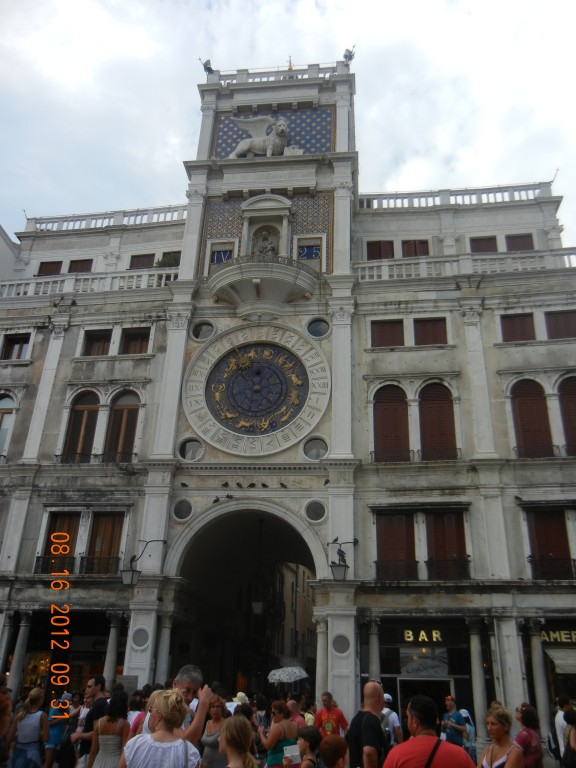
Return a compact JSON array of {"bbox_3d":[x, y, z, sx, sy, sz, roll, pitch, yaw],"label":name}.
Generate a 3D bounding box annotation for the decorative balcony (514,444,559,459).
[{"bbox_3d":[6.936,1.906,18.597,1.250,0.370,0.250,-2,-26,8],"label":"decorative balcony"}]

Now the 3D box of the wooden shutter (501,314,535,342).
[{"bbox_3d":[7.148,-1.739,20.614,0.988,1.001,0.100,-2,-26,8],"label":"wooden shutter"}]

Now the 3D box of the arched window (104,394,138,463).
[{"bbox_3d":[-5.293,1.322,21.284,0.992,2.470,0.140,-2,-26,8],"label":"arched window"}]

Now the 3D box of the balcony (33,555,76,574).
[{"bbox_3d":[-6.999,5.446,20.035,1.249,0.560,0.250,-2,-25,8],"label":"balcony"}]

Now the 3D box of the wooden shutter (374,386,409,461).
[{"bbox_3d":[3.175,1.208,20.610,1.013,2.559,0.100,-2,-25,8],"label":"wooden shutter"}]

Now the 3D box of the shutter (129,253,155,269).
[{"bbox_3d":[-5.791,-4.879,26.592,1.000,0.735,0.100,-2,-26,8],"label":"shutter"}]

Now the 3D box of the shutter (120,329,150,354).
[{"bbox_3d":[-5.189,-1.449,22.621,0.994,1.015,0.120,-2,-26,8],"label":"shutter"}]

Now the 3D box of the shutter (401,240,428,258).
[{"bbox_3d":[4.789,-5.005,24.888,0.977,0.898,0.100,-2,-26,8],"label":"shutter"}]

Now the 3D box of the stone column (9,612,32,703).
[{"bbox_3d":[-7.210,7.529,17.658,0.420,2.870,0.420,-2,-25,9],"label":"stone column"}]

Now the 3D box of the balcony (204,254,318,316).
[{"bbox_3d":[-0.855,-2.995,20.710,3.650,1.850,1.150,-2,-25,9],"label":"balcony"}]

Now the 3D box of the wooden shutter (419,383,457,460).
[{"bbox_3d":[4.574,1.151,20.417,1.066,2.568,0.100,-2,-25,8],"label":"wooden shutter"}]

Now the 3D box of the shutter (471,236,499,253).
[{"bbox_3d":[7.182,-5.068,24.347,0.950,0.770,0.100,-2,-25,9],"label":"shutter"}]

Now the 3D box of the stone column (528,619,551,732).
[{"bbox_3d":[6.534,7.581,17.175,0.434,2.959,0.420,-2,-25,8],"label":"stone column"}]

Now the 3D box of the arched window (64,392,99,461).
[{"bbox_3d":[-6.755,1.410,22.076,1.080,2.572,0.100,-2,-25,8],"label":"arched window"}]

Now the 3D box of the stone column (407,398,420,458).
[{"bbox_3d":[3.615,1.320,18.969,0.330,1.930,0.300,-2,-25,9],"label":"stone column"}]

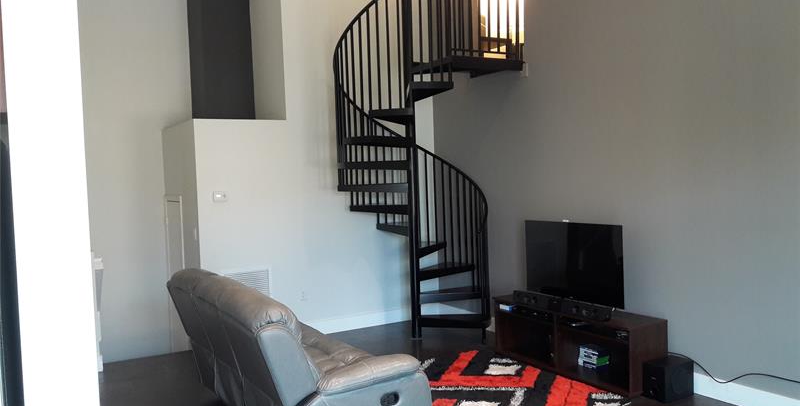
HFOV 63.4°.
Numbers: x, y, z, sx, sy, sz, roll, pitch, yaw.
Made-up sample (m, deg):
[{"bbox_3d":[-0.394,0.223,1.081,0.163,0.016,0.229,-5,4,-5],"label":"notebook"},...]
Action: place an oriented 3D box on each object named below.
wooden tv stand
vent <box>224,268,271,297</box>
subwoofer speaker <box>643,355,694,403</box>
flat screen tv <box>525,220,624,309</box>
[{"bbox_3d":[1.431,1.117,5.353,0.426,0.486,1.549,-3,2,-29],"label":"wooden tv stand"},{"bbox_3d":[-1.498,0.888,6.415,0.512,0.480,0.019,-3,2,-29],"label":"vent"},{"bbox_3d":[1.916,1.249,4.598,0.330,0.240,0.173,-3,2,-29],"label":"subwoofer speaker"},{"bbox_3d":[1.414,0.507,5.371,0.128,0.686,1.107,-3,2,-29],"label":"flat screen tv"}]

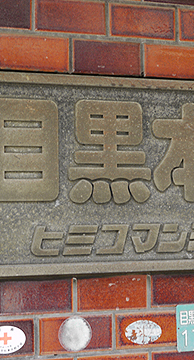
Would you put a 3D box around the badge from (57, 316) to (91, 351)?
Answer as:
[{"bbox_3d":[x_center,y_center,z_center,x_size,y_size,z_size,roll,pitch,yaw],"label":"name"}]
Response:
[{"bbox_3d":[-0.026,0.190,0.857,0.044,0.044,0.006,0,-4,-18],"label":"badge"}]

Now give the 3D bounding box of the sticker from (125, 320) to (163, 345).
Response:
[{"bbox_3d":[0.060,0.195,0.886,0.051,0.032,0.004,0,-4,-18],"label":"sticker"}]

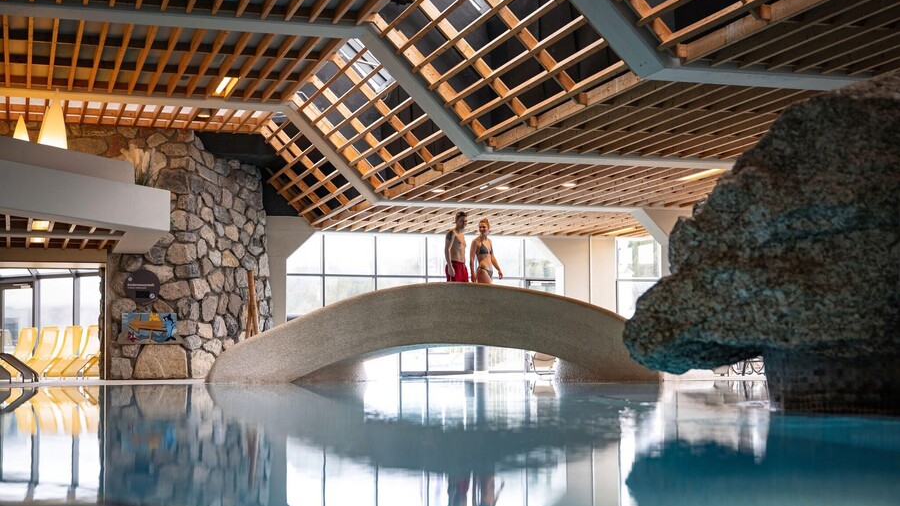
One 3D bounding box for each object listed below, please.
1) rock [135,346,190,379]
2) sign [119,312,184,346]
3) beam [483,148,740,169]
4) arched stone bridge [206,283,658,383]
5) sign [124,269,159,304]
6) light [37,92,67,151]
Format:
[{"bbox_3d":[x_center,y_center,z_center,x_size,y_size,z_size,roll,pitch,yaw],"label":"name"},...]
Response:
[{"bbox_3d":[-5.497,2.079,23.259,1.020,0.640,0.450,1,-5,-19],"label":"rock"},{"bbox_3d":[-5.632,1.425,23.112,1.170,0.600,0.050,1,-5,-19],"label":"sign"},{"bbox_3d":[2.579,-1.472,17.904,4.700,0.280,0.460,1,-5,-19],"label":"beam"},{"bbox_3d":[-0.308,1.252,19.291,7.300,1.540,1.700,-3,-5,20],"label":"arched stone bridge"},{"bbox_3d":[-5.805,0.642,23.124,0.660,0.660,0.050,1,-5,-19],"label":"sign"},{"bbox_3d":[-6.110,-2.029,18.900,0.450,1.000,0.450,1,-5,-19],"label":"light"}]

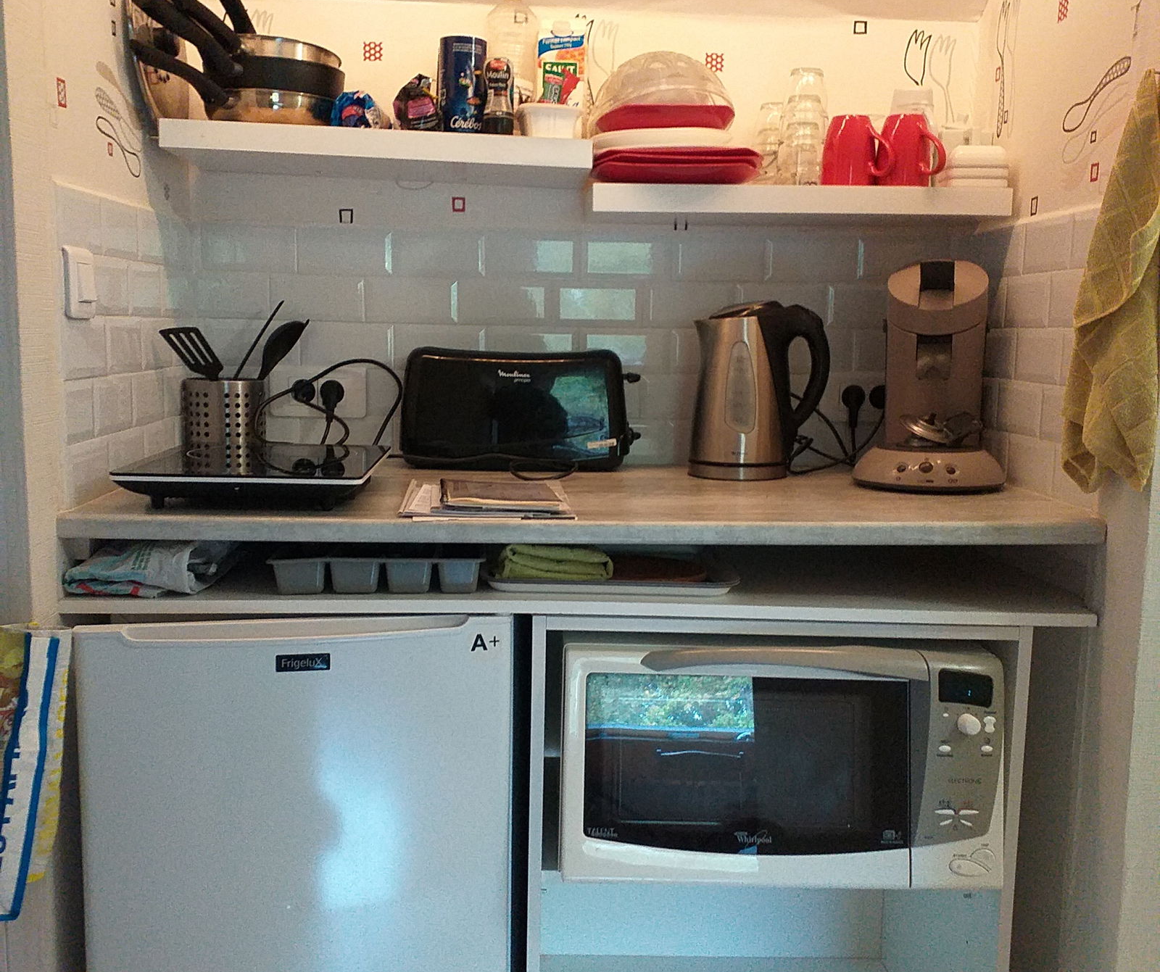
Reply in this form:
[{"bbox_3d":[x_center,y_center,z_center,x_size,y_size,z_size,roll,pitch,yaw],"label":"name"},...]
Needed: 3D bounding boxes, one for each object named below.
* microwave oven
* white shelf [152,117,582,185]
[{"bbox_3d":[0.239,0.310,1.582,0.529,0.306,0.400,1,7,-1],"label":"microwave oven"},{"bbox_3d":[-0.284,-0.489,1.726,0.596,0.038,0.240,2,7,-3],"label":"white shelf"}]

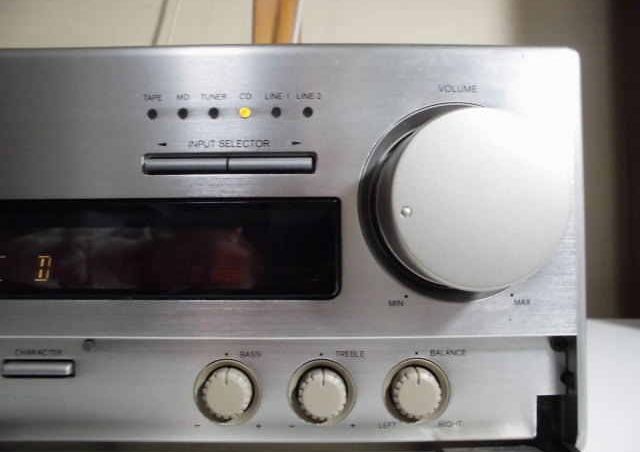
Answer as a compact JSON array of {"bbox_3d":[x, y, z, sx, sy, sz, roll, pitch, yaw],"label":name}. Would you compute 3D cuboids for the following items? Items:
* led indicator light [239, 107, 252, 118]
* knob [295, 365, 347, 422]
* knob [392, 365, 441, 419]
[{"bbox_3d":[-0.022,-0.033,0.141,0.003,0.003,0.002,-1,-1,1],"label":"led indicator light"},{"bbox_3d":[0.001,0.052,0.149,0.015,0.015,0.008,-1,-1,1],"label":"knob"},{"bbox_3d":[0.030,0.051,0.149,0.015,0.015,0.008,-1,-1,1],"label":"knob"}]

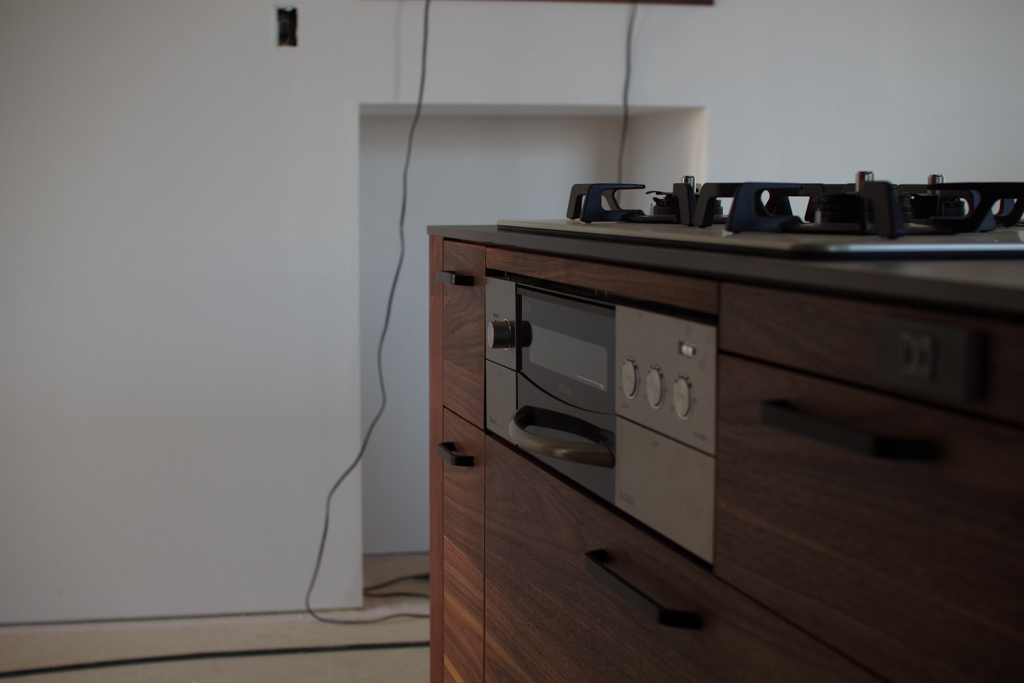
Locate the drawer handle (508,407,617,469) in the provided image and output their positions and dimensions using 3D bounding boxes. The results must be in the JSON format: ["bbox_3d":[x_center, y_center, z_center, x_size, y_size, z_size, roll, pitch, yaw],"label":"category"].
[{"bbox_3d":[0.033,0.095,1.255,0.042,0.022,0.255,-2,7,-18],"label":"drawer handle"}]

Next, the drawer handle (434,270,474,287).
[{"bbox_3d":[-0.071,-0.077,1.588,0.026,0.012,0.083,-2,7,-18],"label":"drawer handle"}]

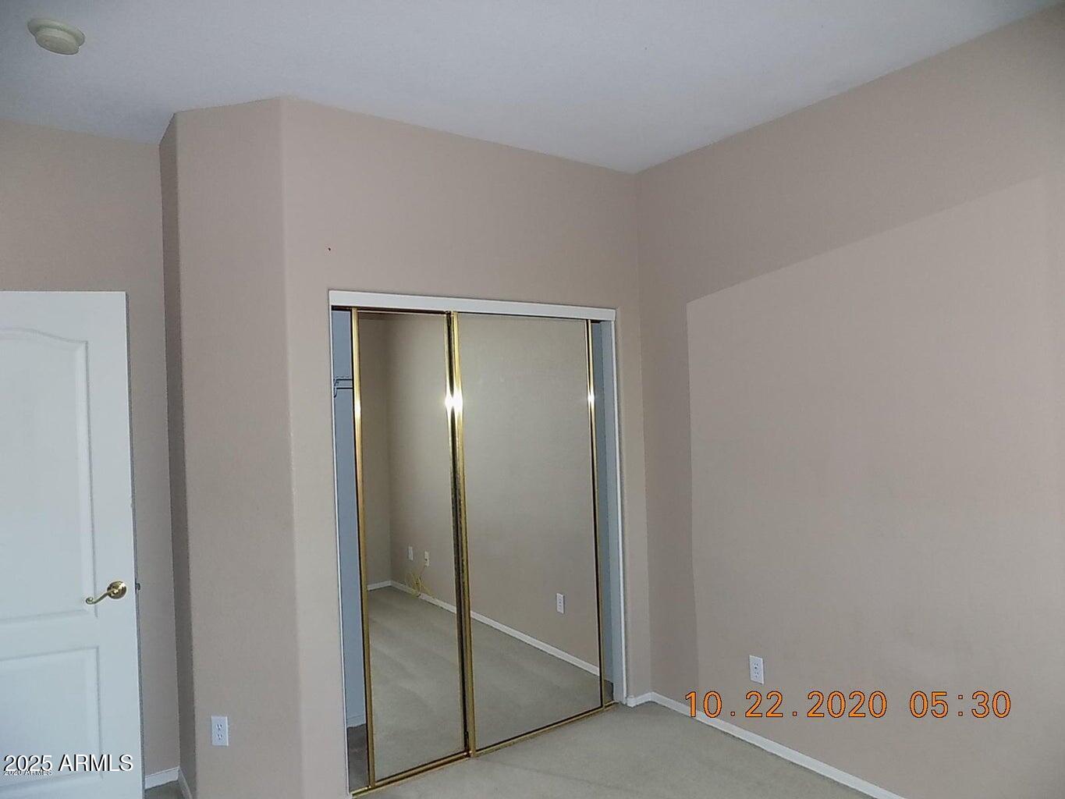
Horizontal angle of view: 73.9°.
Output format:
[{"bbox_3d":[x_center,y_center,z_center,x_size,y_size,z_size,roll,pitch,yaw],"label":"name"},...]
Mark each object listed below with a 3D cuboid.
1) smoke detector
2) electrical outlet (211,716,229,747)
[{"bbox_3d":[-1.437,-1.091,2.141,0.143,0.044,0.143,-2,0,-35],"label":"smoke detector"},{"bbox_3d":[-1.201,1.274,2.714,0.070,0.115,0.010,-2,0,11],"label":"electrical outlet"}]

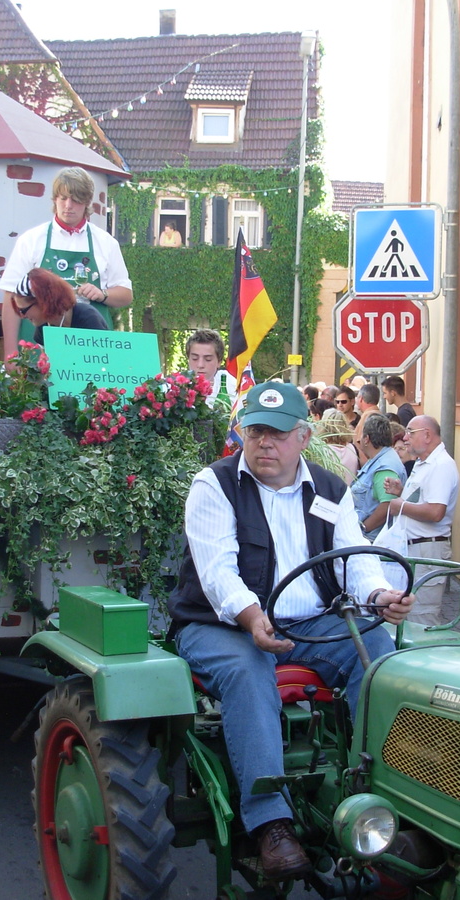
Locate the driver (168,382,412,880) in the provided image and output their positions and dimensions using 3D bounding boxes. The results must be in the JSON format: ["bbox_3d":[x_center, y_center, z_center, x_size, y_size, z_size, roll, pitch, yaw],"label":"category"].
[{"bbox_3d":[0.143,0.441,3.580,0.660,1.249,0.820,0,3,-22],"label":"driver"}]

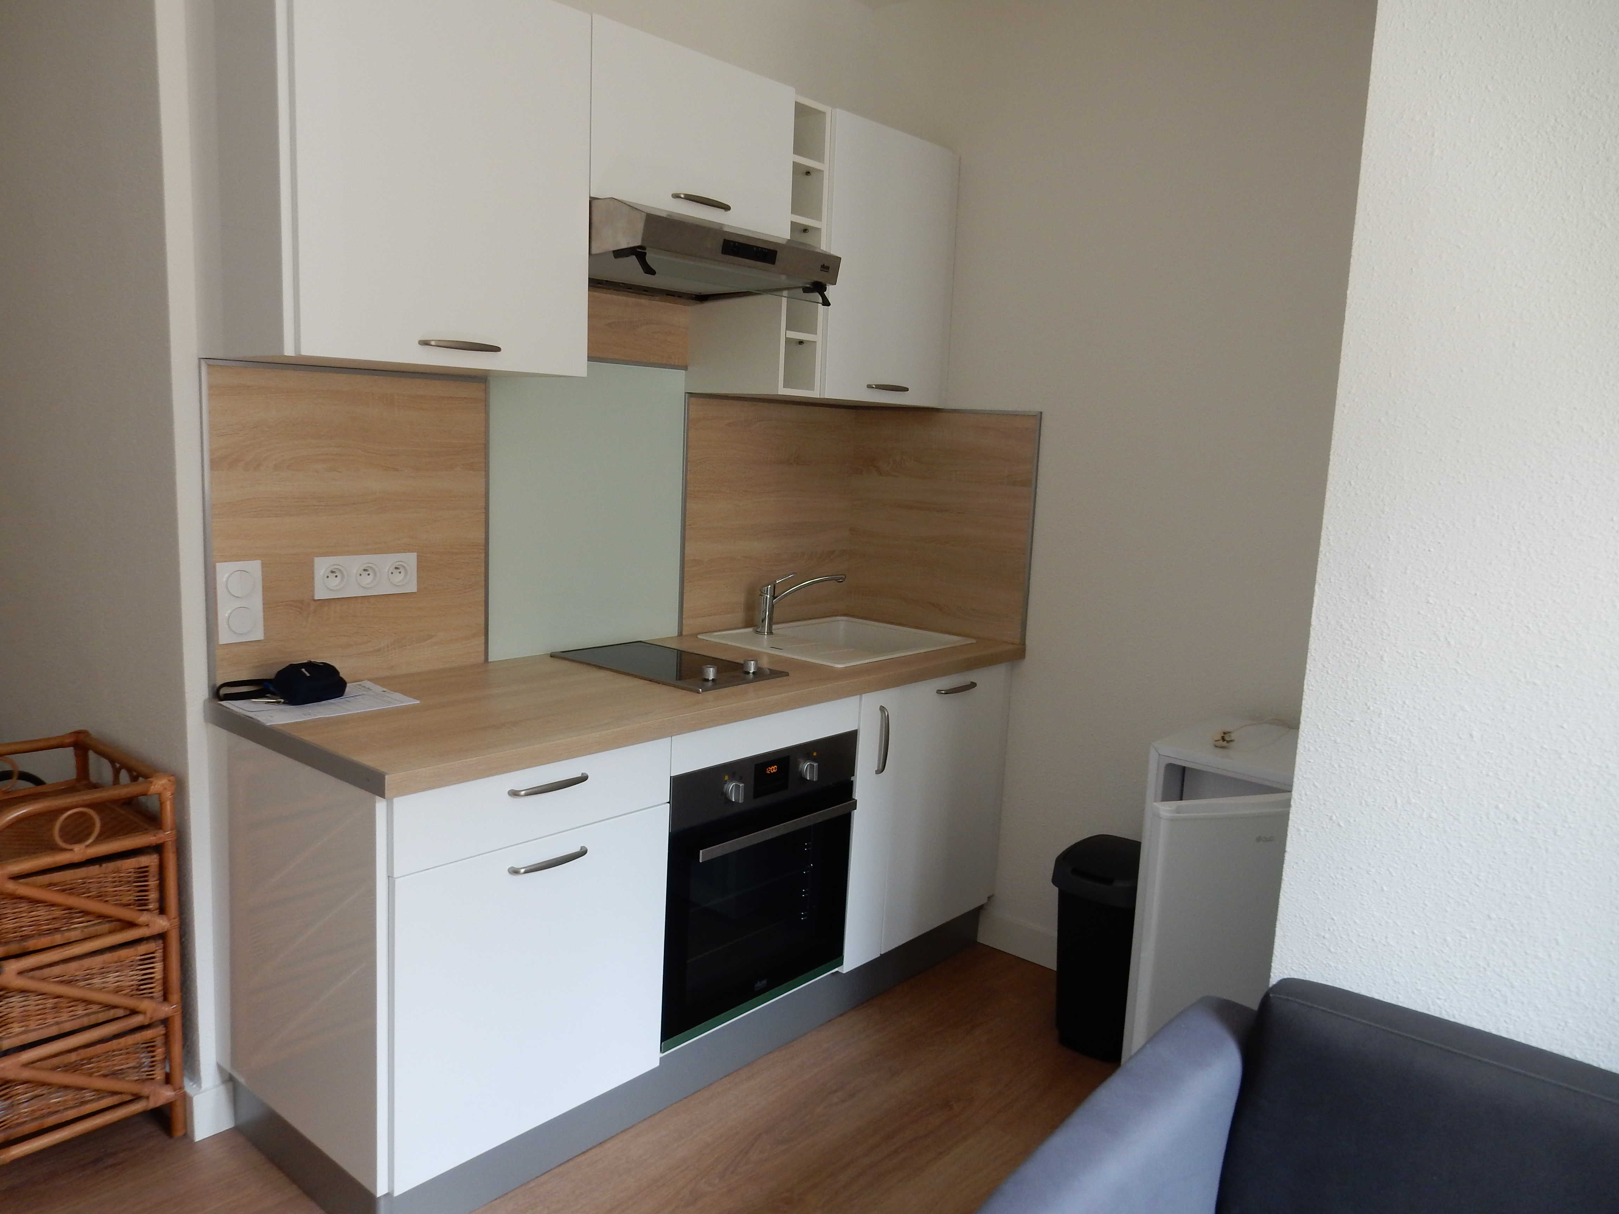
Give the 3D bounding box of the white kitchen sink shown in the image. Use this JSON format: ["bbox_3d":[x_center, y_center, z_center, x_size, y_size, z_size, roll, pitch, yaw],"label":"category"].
[{"bbox_3d":[0.087,0.163,3.263,0.491,0.163,0.612,10,11,40],"label":"white kitchen sink"}]

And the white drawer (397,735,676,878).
[{"bbox_3d":[-0.642,0.314,2.214,0.500,0.130,0.596,10,11,40],"label":"white drawer"}]

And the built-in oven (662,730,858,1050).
[{"bbox_3d":[-0.297,0.573,2.770,0.565,0.593,0.595,10,11,40],"label":"built-in oven"}]

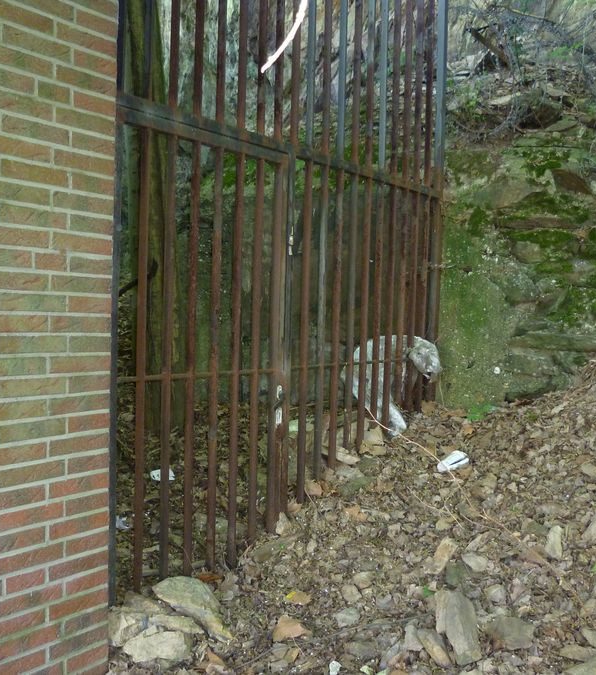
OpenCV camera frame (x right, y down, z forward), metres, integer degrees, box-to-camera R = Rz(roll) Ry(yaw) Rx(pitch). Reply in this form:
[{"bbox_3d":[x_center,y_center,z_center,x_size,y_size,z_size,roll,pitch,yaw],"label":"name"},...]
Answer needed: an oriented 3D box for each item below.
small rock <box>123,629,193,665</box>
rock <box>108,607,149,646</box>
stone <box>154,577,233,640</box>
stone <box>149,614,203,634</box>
[{"bbox_3d":[-0.458,1.004,2.388,0.210,0.100,0.130,1,2,0],"label":"small rock"},{"bbox_3d":[-0.575,0.981,2.470,0.135,0.110,0.125,1,2,-17],"label":"rock"},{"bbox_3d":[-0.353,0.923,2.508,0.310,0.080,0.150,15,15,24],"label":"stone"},{"bbox_3d":[-0.414,0.969,2.483,0.180,0.048,0.120,8,2,6],"label":"stone"}]

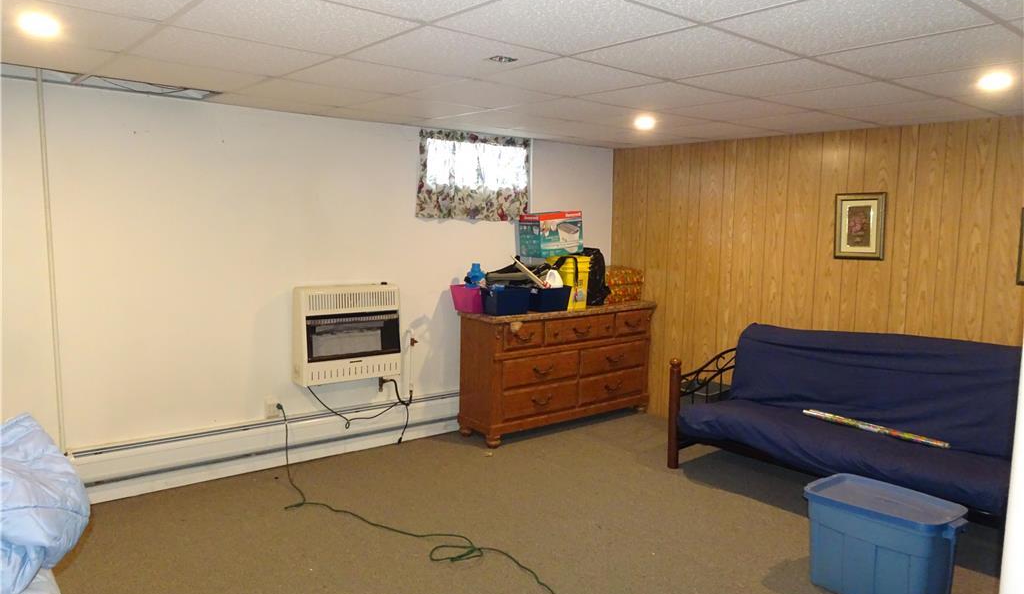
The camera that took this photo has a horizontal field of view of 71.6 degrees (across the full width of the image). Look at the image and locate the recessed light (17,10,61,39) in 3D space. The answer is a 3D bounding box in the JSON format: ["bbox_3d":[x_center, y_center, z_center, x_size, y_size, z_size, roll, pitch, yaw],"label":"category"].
[{"bbox_3d":[-1.577,-0.911,2.365,0.145,0.030,0.145,-4,8,-39],"label":"recessed light"}]

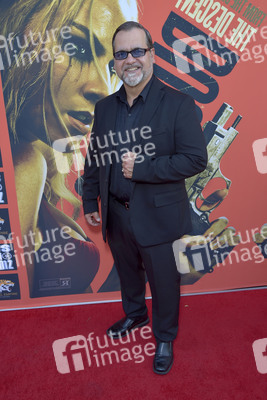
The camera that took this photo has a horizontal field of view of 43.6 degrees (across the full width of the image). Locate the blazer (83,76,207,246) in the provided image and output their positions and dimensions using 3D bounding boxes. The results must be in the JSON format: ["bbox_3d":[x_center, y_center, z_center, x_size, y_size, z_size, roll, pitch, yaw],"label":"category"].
[{"bbox_3d":[0.054,-0.178,1.519,0.570,0.760,0.360,14,28,25],"label":"blazer"}]

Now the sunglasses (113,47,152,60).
[{"bbox_3d":[0.002,-0.636,1.455,0.142,0.044,0.144,0,23,17],"label":"sunglasses"}]

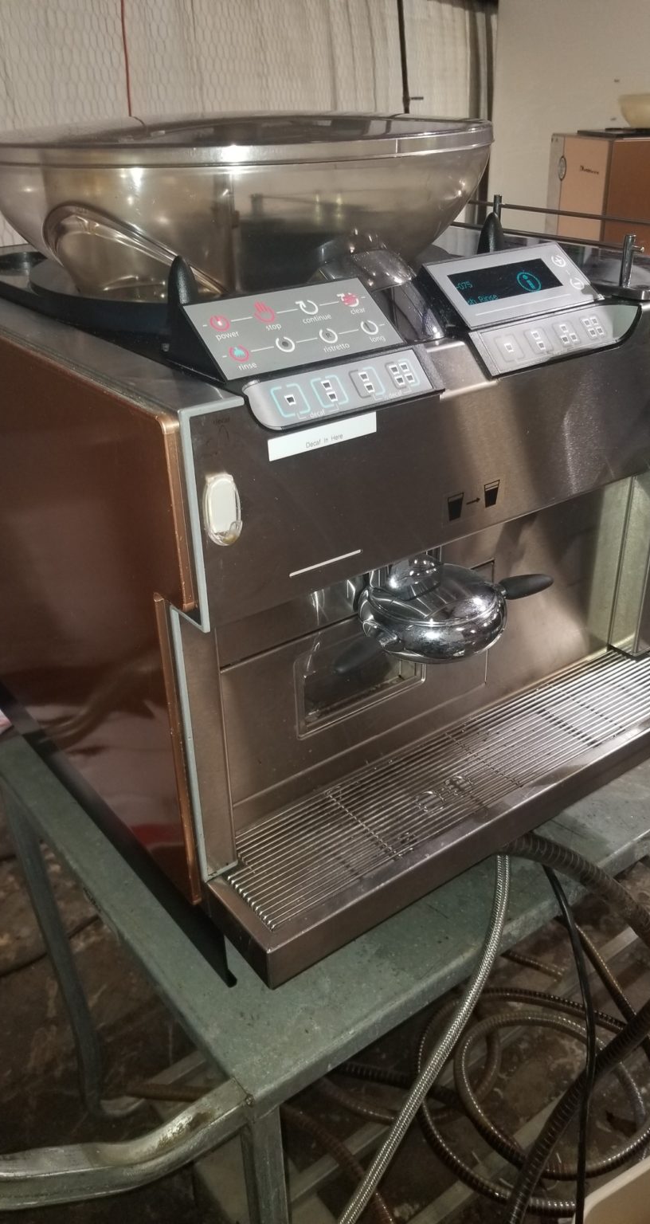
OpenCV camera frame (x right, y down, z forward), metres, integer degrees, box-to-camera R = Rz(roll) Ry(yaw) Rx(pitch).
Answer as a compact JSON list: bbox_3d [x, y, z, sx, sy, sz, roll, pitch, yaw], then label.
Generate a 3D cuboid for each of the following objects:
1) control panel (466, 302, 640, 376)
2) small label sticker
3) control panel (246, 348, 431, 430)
[{"bbox_3d":[0.163,-0.187,0.628,0.160,0.030,0.008,-21,-9,-30],"label":"control panel"},{"bbox_3d":[0.000,-0.101,0.526,0.076,0.012,0.001,-21,34,-30],"label":"small label sticker"},{"bbox_3d":[0.010,-0.128,0.530,0.123,0.028,0.008,-21,-9,-30],"label":"control panel"}]

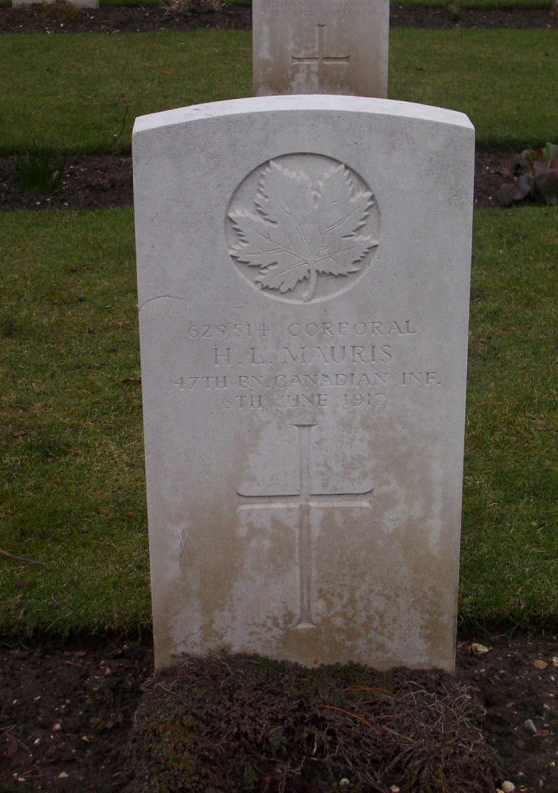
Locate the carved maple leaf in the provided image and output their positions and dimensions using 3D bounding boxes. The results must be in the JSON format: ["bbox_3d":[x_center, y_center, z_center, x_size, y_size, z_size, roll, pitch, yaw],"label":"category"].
[{"bbox_3d":[0.028,-0.188,2.117,0.171,0.169,0.012,-1,24,0],"label":"carved maple leaf"}]

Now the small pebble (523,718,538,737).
[{"bbox_3d":[0.305,0.401,2.255,0.017,0.015,0.017,-1,24,0],"label":"small pebble"}]

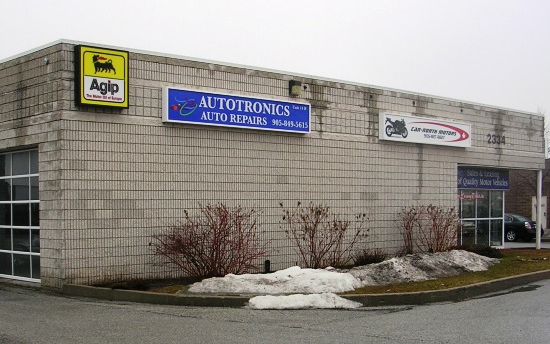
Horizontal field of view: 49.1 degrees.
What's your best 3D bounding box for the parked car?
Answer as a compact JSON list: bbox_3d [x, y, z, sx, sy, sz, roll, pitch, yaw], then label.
[{"bbox_3d":[11.463,2.801,31.110,1.790,1.470,4.800,2,-4,-36],"label":"parked car"}]

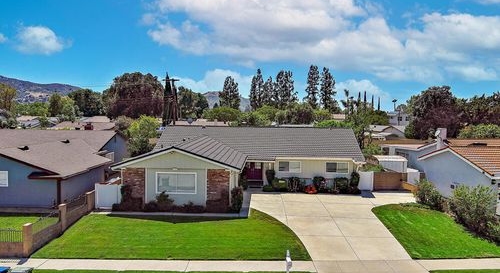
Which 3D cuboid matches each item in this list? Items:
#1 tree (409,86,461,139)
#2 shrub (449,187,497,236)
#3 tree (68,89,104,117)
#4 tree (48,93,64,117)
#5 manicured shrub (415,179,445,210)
[{"bbox_3d":[27.496,-2.520,60.000,7.750,9.830,7.750,1,4,4],"label":"tree"},{"bbox_3d":[13.218,4.151,23.714,2.550,2.400,2.400,1,4,3],"label":"shrub"},{"bbox_3d":[-33.301,-4.853,82.000,7.330,9.820,7.330,1,4,4],"label":"tree"},{"bbox_3d":[-39.411,-4.479,82.000,3.420,8.940,3.420,1,4,4],"label":"tree"},{"bbox_3d":[11.860,3.777,26.600,1.980,2.000,1.980,1,4,4],"label":"manicured shrub"}]

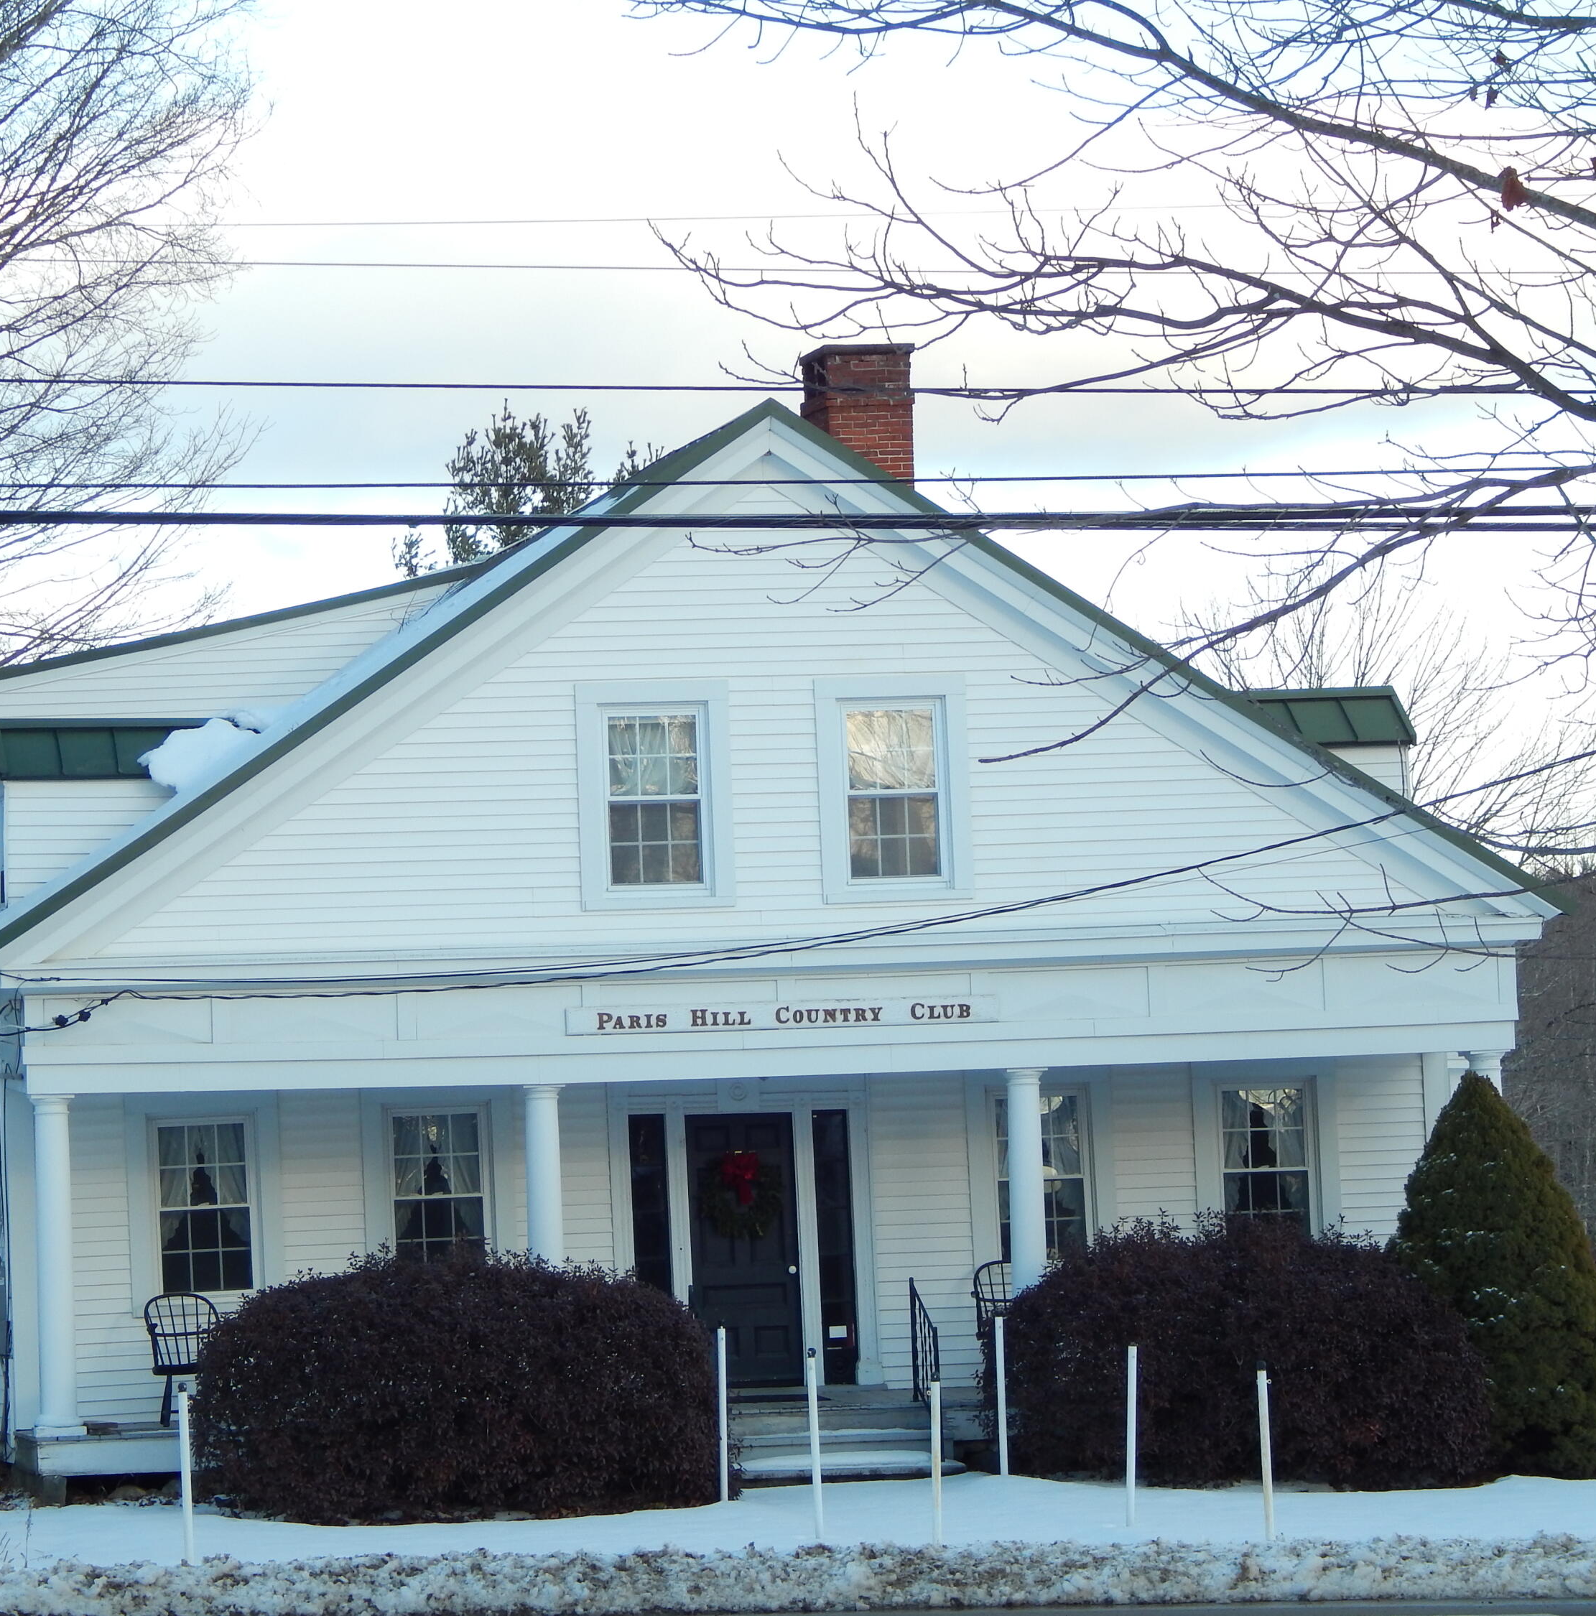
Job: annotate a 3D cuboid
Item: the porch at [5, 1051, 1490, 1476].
[{"bbox_3d":[-0.203,3.278,52.378,11.000,2.700,2.200,-2,-3,-12],"label":"porch"}]

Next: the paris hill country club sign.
[{"bbox_3d":[-0.075,1.490,51.529,3.180,0.200,0.040,-2,-3,-12],"label":"paris hill country club sign"}]

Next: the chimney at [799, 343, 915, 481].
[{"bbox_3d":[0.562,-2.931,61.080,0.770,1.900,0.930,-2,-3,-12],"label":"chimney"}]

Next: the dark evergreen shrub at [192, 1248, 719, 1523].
[{"bbox_3d":[-2.338,3.955,49.100,3.600,1.850,2.500,-2,-3,-12],"label":"dark evergreen shrub"}]

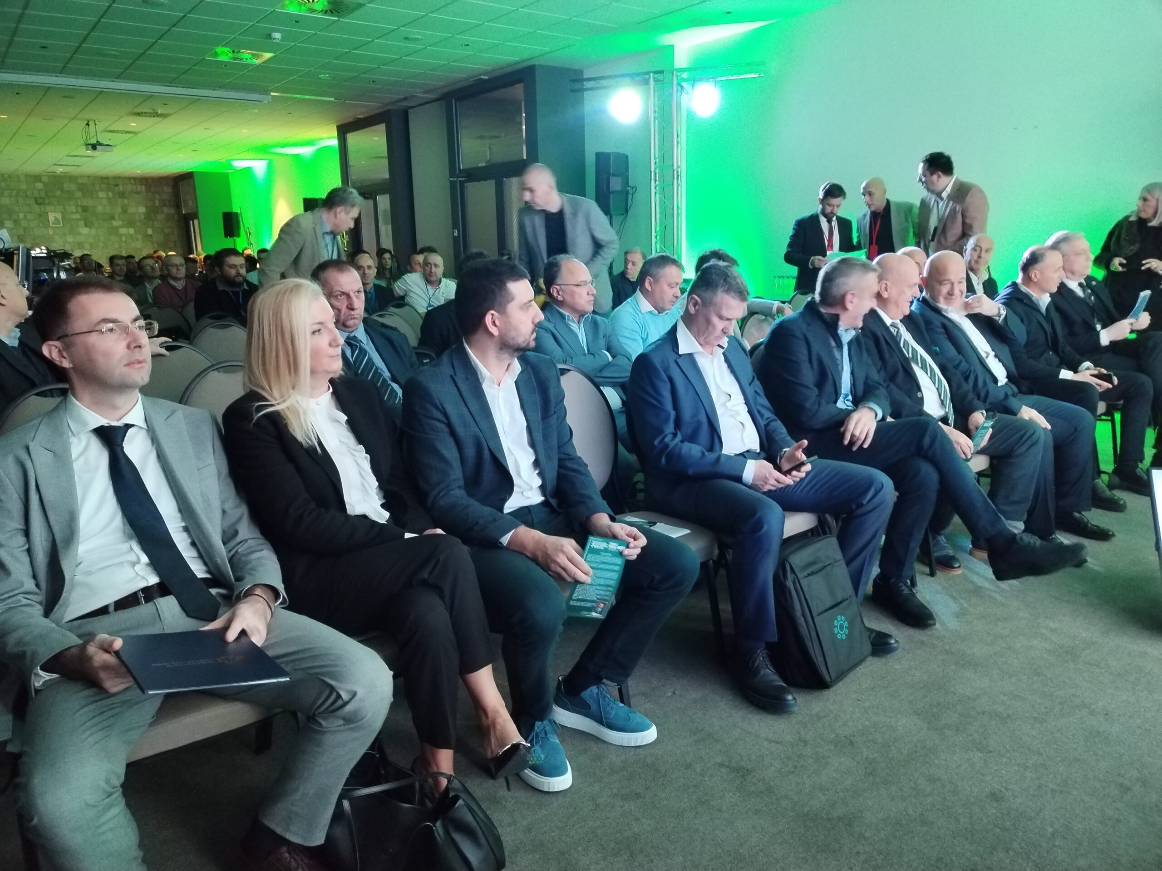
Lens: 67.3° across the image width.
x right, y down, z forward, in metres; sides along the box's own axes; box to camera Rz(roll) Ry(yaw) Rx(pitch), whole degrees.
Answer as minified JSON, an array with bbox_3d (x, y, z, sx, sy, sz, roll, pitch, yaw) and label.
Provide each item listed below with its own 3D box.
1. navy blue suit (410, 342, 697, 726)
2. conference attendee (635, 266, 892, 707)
[{"bbox_3d":[-0.073,0.280,2.447,0.580,0.980,0.740,-11,15,-39],"label":"navy blue suit"},{"bbox_3d":[0.616,0.075,2.960,0.600,1.295,0.780,-12,16,-41],"label":"conference attendee"}]

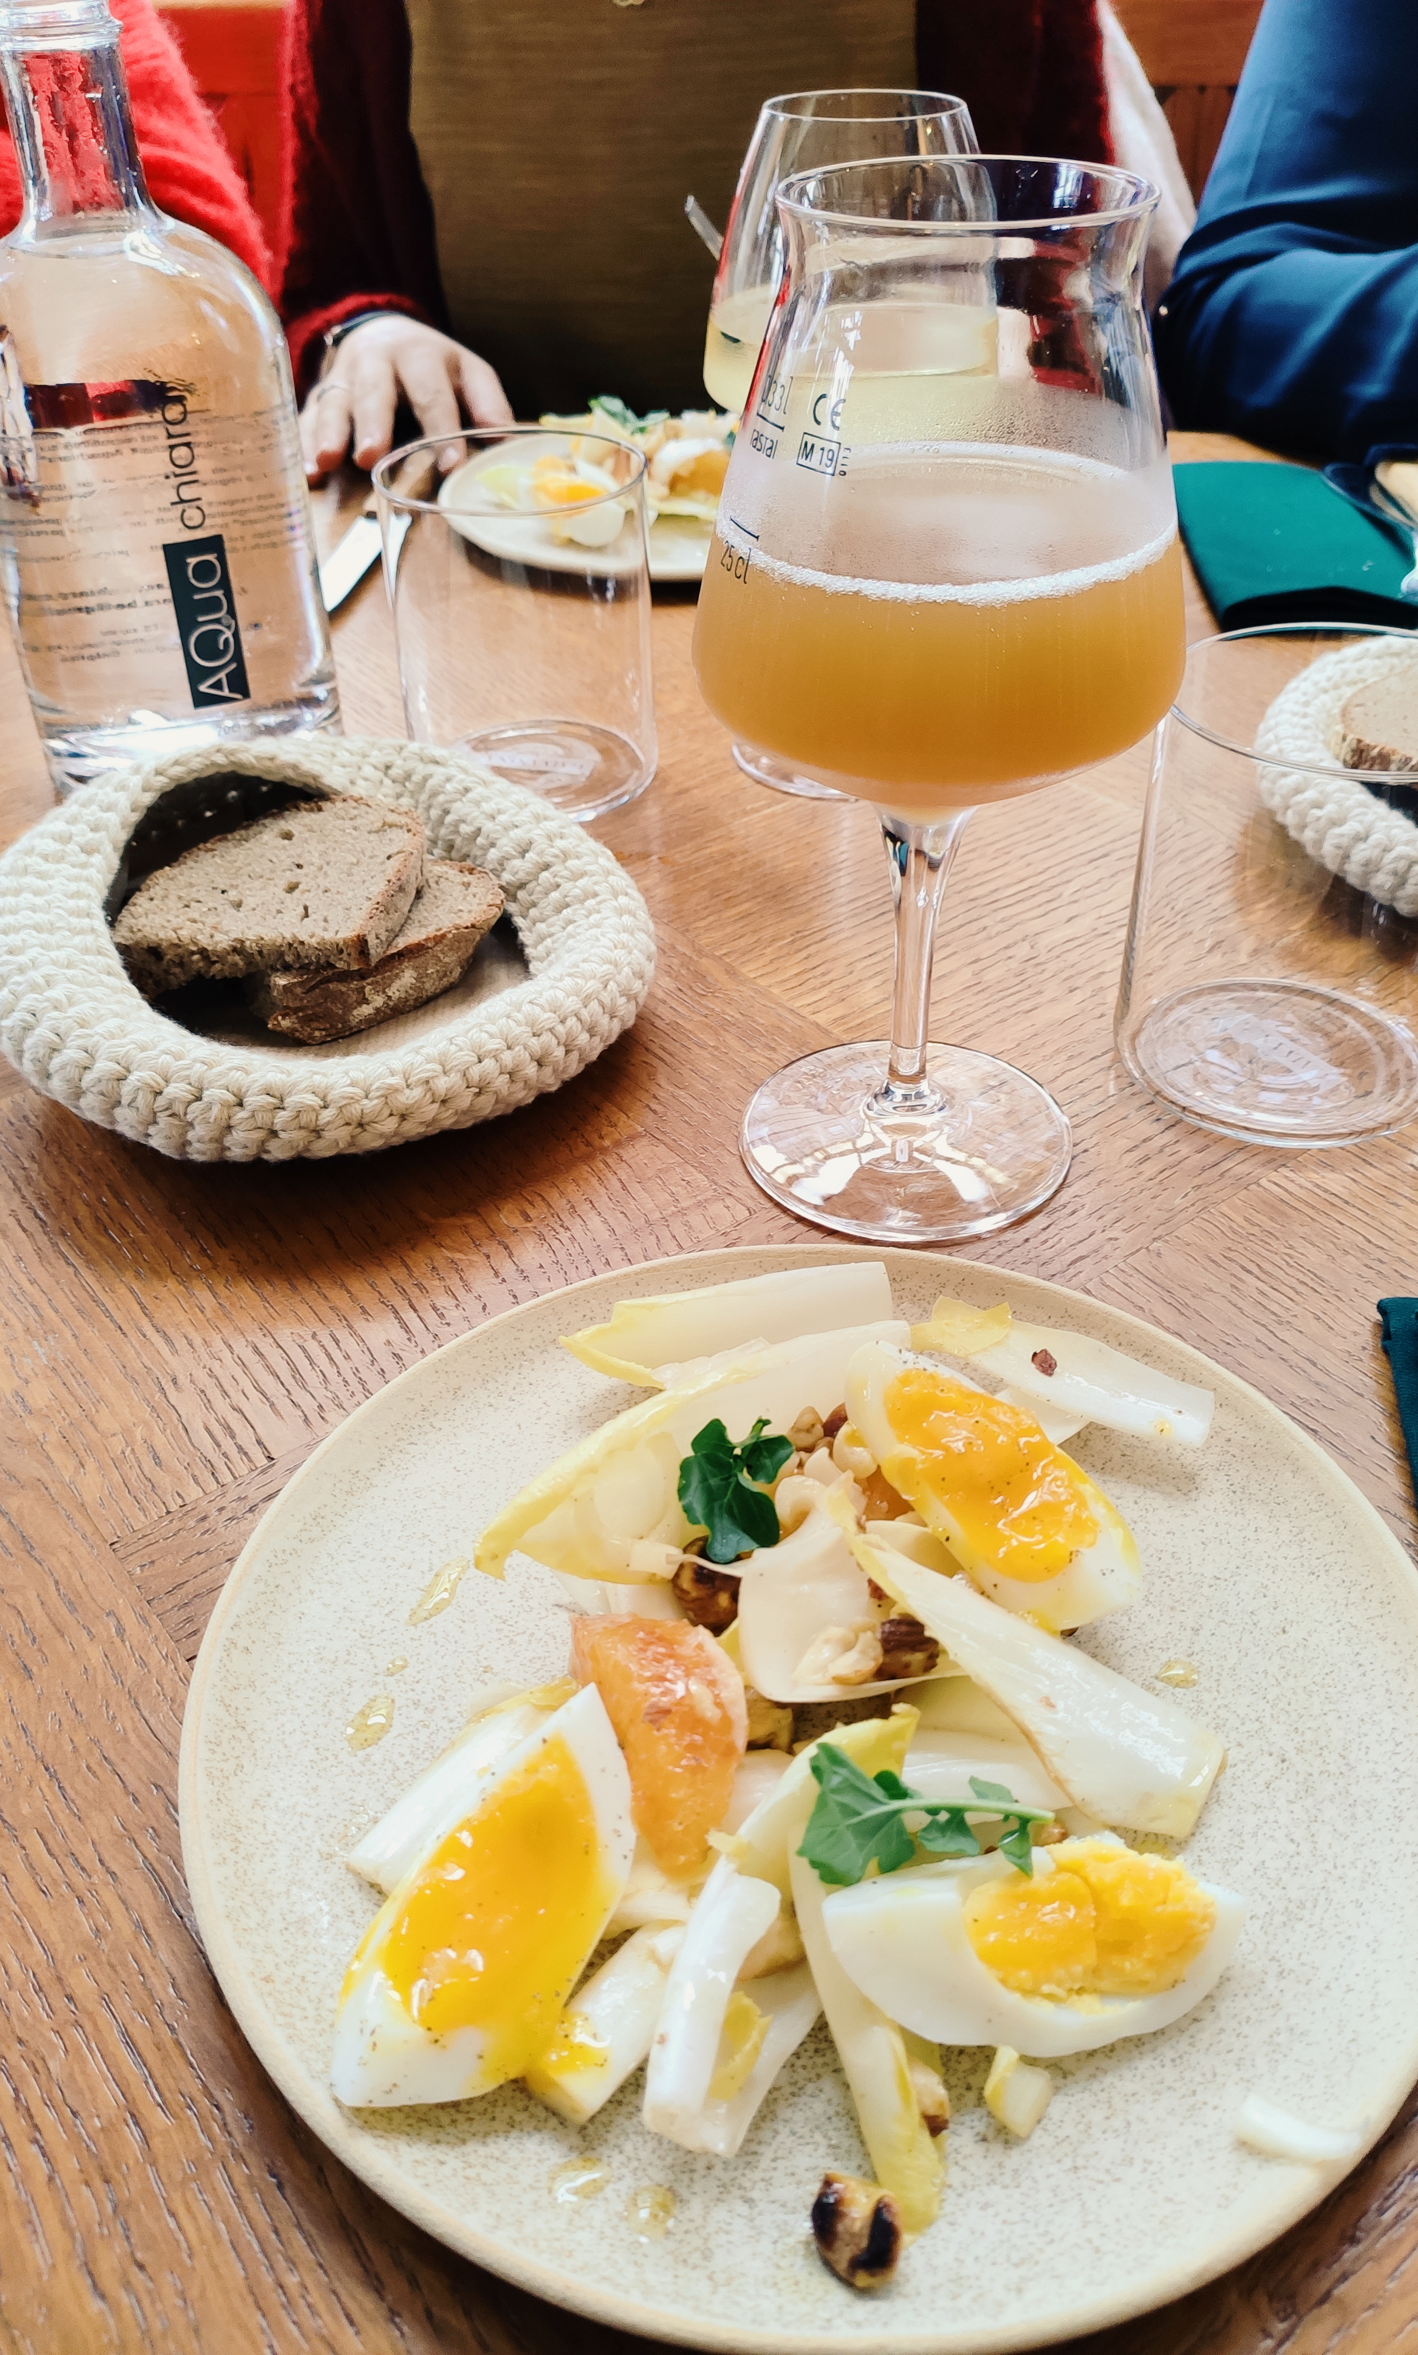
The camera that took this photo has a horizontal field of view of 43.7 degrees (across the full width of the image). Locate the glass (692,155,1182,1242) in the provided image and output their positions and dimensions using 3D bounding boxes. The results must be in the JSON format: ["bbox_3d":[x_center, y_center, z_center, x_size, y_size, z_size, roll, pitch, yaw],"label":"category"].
[{"bbox_3d":[0.044,-0.086,0.353,0.094,0.198,0.094,-2,39,0],"label":"glass"}]

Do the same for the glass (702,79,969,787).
[{"bbox_3d":[0.043,-0.209,0.518,0.085,0.181,0.085,-2,39,0],"label":"glass"}]

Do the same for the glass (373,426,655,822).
[{"bbox_3d":[-0.055,-0.164,0.533,0.079,0.097,0.079,-2,39,0],"label":"glass"}]

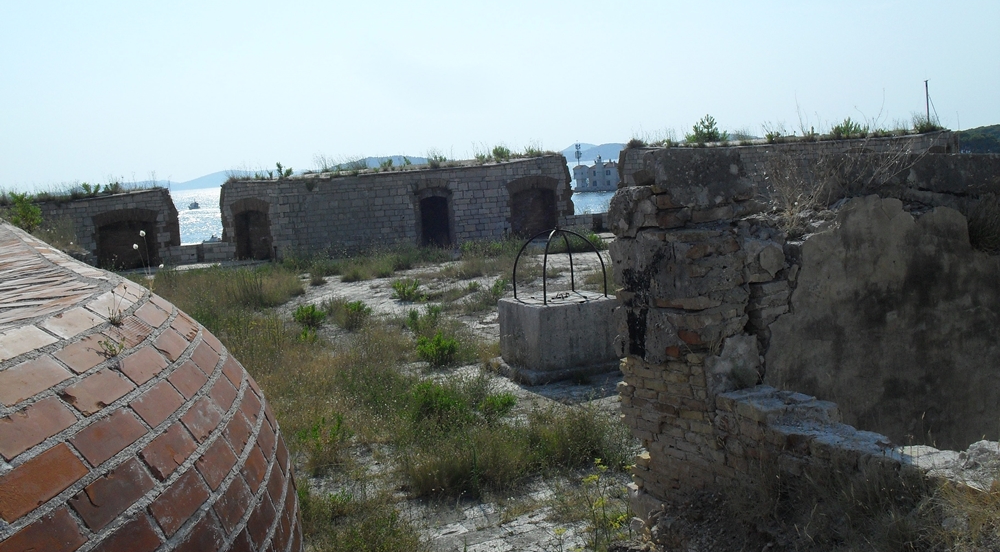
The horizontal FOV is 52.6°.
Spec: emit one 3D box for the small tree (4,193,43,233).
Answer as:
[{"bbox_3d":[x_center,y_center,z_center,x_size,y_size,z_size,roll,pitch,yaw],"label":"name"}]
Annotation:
[{"bbox_3d":[-9.425,-1.236,20.000,0.780,0.800,0.720,-7,7,-25],"label":"small tree"}]

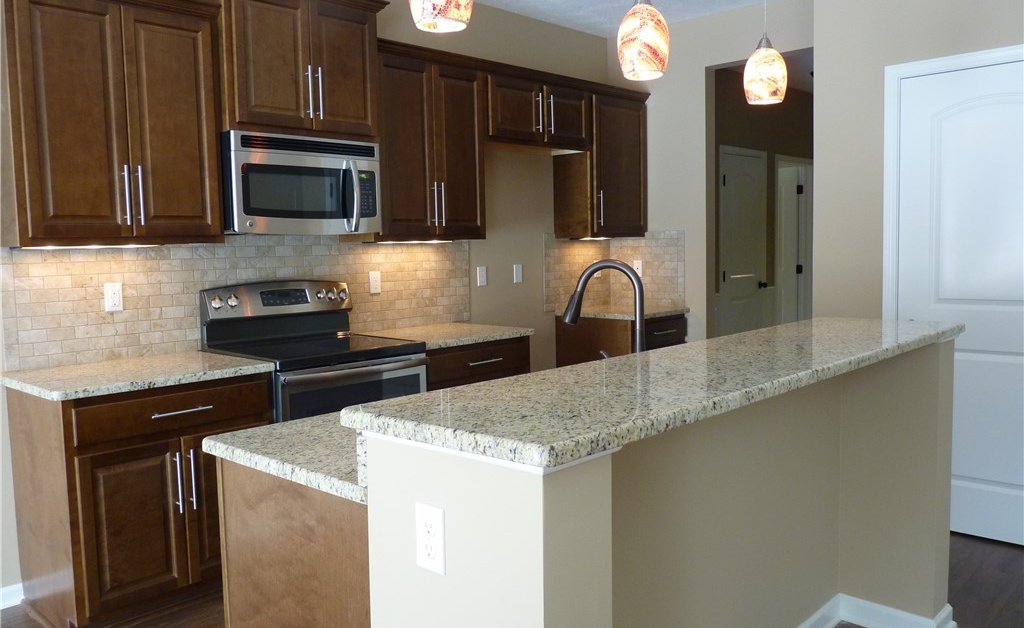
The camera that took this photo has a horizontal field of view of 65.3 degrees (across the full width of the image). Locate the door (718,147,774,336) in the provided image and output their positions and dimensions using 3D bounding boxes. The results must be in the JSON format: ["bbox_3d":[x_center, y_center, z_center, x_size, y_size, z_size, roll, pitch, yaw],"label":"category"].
[{"bbox_3d":[1.893,-0.270,6.526,0.065,2.060,0.732,3,7,43],"label":"door"}]

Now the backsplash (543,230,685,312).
[{"bbox_3d":[0.682,-0.284,5.275,0.620,0.507,0.710,4,7,44],"label":"backsplash"}]

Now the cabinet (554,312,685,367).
[{"bbox_3d":[0.738,0.434,5.375,0.635,0.867,0.601,4,7,44],"label":"cabinet"}]

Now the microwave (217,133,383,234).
[{"bbox_3d":[-1.012,-0.573,3.668,0.420,0.423,0.757,3,7,43],"label":"microwave"}]

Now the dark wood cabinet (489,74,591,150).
[{"bbox_3d":[0.067,-1.175,4.780,0.326,0.366,0.925,4,7,44],"label":"dark wood cabinet"}]

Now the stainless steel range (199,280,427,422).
[{"bbox_3d":[-0.878,0.469,3.651,0.685,1.200,0.756,3,7,43],"label":"stainless steel range"}]

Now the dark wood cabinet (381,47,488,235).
[{"bbox_3d":[-0.526,-0.857,4.232,0.325,0.933,0.760,3,7,43],"label":"dark wood cabinet"}]

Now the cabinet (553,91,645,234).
[{"bbox_3d":[0.601,-0.966,5.353,0.326,0.907,0.603,4,7,44],"label":"cabinet"}]

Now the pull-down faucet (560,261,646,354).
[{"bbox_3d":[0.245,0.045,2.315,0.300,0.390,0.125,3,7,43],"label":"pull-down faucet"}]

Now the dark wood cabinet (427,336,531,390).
[{"bbox_3d":[-0.383,0.569,4.247,0.630,0.876,0.762,3,7,43],"label":"dark wood cabinet"}]

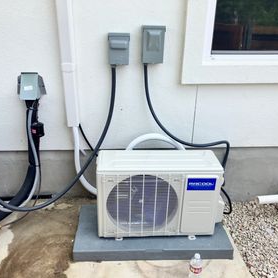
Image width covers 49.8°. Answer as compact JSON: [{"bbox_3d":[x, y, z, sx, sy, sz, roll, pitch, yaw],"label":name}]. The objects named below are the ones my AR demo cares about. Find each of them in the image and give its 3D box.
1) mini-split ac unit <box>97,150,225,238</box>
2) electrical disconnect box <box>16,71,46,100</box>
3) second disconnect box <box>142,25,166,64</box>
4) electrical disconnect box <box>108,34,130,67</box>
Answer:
[{"bbox_3d":[0.134,0.357,1.894,0.757,0.483,0.280,0,25,-3],"label":"mini-split ac unit"},{"bbox_3d":[-0.684,-0.326,1.862,0.172,0.145,0.100,-1,25,-4],"label":"electrical disconnect box"},{"bbox_3d":[0.087,-0.572,1.819,0.137,0.211,0.085,-1,25,-4],"label":"second disconnect box"},{"bbox_3d":[-0.119,-0.543,1.815,0.121,0.174,0.085,-1,25,-4],"label":"electrical disconnect box"}]

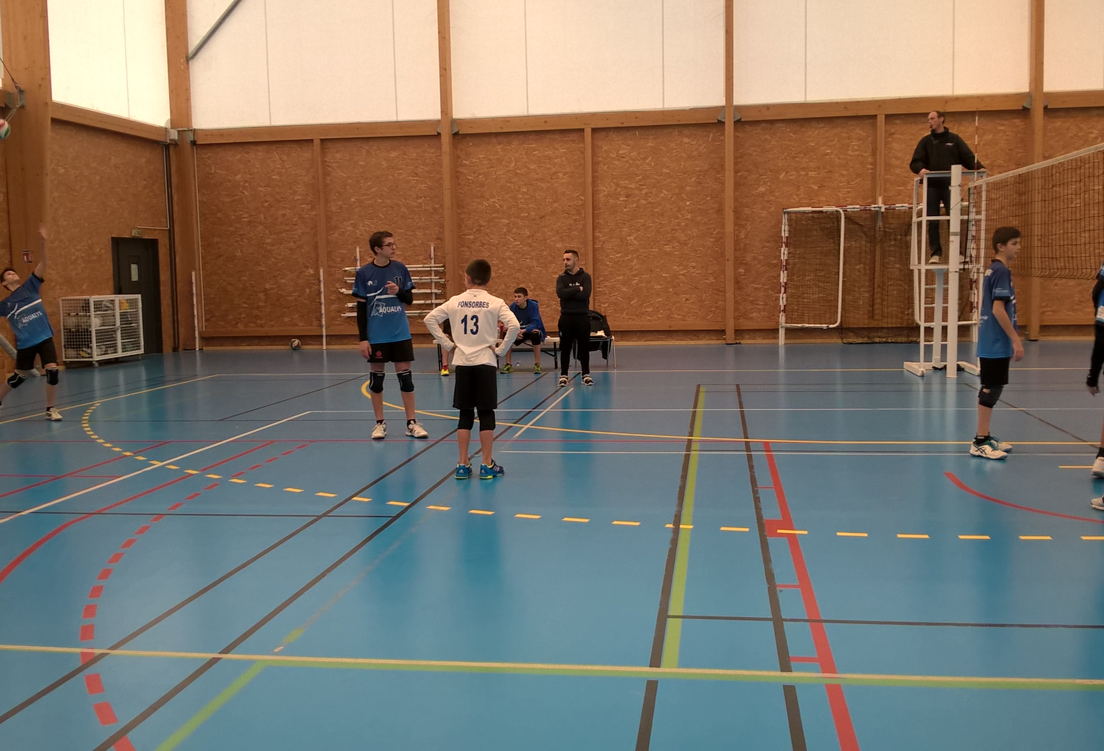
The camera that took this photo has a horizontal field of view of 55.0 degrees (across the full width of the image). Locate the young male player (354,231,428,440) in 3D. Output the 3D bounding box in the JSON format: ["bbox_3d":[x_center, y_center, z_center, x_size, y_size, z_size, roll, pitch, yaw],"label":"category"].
[{"bbox_3d":[-1.394,-0.365,9.182,0.620,1.780,0.400,-3,6,-16],"label":"young male player"}]

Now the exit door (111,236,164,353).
[{"bbox_3d":[-7.535,-1.405,19.338,0.100,2.150,1.570,0,6,9],"label":"exit door"}]

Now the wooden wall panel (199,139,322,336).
[{"bbox_3d":[-5.590,-2.644,20.259,2.450,3.630,0.060,0,6,9],"label":"wooden wall panel"}]

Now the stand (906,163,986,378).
[{"bbox_3d":[4.916,-1.267,13.324,0.800,2.500,1.050,0,6,9],"label":"stand"}]

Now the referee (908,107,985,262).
[{"bbox_3d":[4.833,-2.298,13.046,0.850,1.850,0.480,2,7,32],"label":"referee"}]

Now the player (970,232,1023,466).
[{"bbox_3d":[3.237,-0.251,7.689,0.400,1.650,0.450,2,6,27],"label":"player"}]

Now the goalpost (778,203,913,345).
[{"bbox_3d":[5.634,-1.748,18.320,3.200,2.400,0.700,0,6,9],"label":"goalpost"}]

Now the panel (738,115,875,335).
[{"bbox_3d":[4.508,-2.709,18.935,2.480,3.750,0.060,0,6,9],"label":"panel"}]

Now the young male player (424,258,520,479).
[{"bbox_3d":[-0.538,-0.050,7.324,0.640,1.510,0.360,-1,6,0],"label":"young male player"}]

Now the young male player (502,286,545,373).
[{"bbox_3d":[-0.417,-0.659,14.934,0.580,1.200,0.760,1,6,19],"label":"young male player"}]

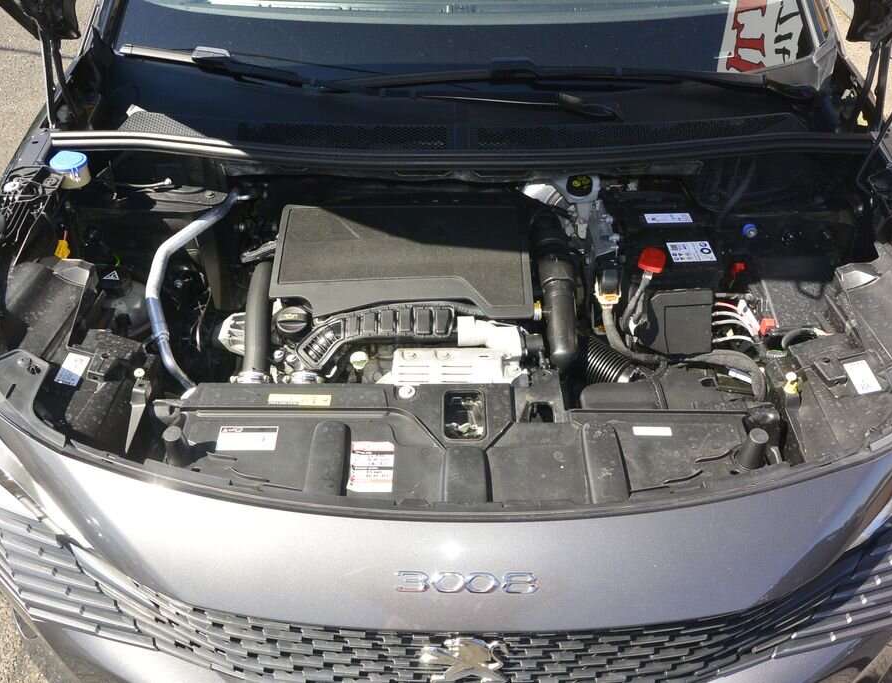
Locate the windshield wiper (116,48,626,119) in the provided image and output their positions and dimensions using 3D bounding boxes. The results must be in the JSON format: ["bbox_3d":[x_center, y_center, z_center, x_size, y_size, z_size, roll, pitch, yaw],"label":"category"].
[{"bbox_3d":[-0.162,-0.493,1.473,0.993,0.070,0.100,9,39,5],"label":"windshield wiper"}]

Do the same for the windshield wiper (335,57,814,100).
[{"bbox_3d":[0.245,-0.518,1.513,0.935,0.065,0.095,1,37,1],"label":"windshield wiper"}]

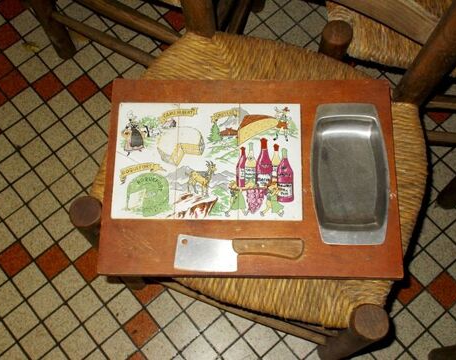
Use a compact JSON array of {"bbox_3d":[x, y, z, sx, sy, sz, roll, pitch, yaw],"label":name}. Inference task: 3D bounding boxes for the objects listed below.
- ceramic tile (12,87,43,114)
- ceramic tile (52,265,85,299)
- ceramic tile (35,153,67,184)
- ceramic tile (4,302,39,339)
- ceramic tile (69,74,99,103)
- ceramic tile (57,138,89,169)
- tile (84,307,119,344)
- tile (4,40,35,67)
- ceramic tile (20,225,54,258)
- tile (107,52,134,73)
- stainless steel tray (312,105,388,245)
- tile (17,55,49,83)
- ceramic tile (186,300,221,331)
[{"bbox_3d":[-0.420,-0.165,1.280,0.049,0.009,0.049,-39,75,-11],"label":"ceramic tile"},{"bbox_3d":[-0.316,0.204,1.214,0.051,0.008,0.051,-39,74,-11],"label":"ceramic tile"},{"bbox_3d":[-0.418,-0.023,1.441,0.057,0.008,0.057,-39,75,-11],"label":"ceramic tile"},{"bbox_3d":[-0.388,0.266,1.161,0.049,0.008,0.049,-39,75,-11],"label":"ceramic tile"},{"bbox_3d":[-0.322,-0.201,1.355,0.051,0.008,0.051,-39,74,-11],"label":"ceramic tile"},{"bbox_3d":[-0.316,-0.052,1.240,0.049,0.009,0.049,-39,75,-11],"label":"ceramic tile"},{"bbox_3d":[-0.273,0.315,1.322,0.057,0.008,0.057,-39,75,-11],"label":"tile"},{"bbox_3d":[-0.448,-0.271,1.316,0.049,0.009,0.049,-39,75,-11],"label":"tile"},{"bbox_3d":[-0.368,0.120,1.183,0.049,0.009,0.049,-39,75,-11],"label":"ceramic tile"},{"bbox_3d":[-0.232,-0.262,1.338,0.049,0.008,0.049,-39,75,-11],"label":"tile"},{"bbox_3d":[0.165,-0.008,0.830,0.106,0.025,0.202,1,71,2],"label":"stainless steel tray"},{"bbox_3d":[-0.424,-0.239,1.335,0.049,0.008,0.049,-39,75,-11],"label":"tile"},{"bbox_3d":[-0.053,0.287,1.326,0.057,0.008,0.057,-39,75,-11],"label":"ceramic tile"}]

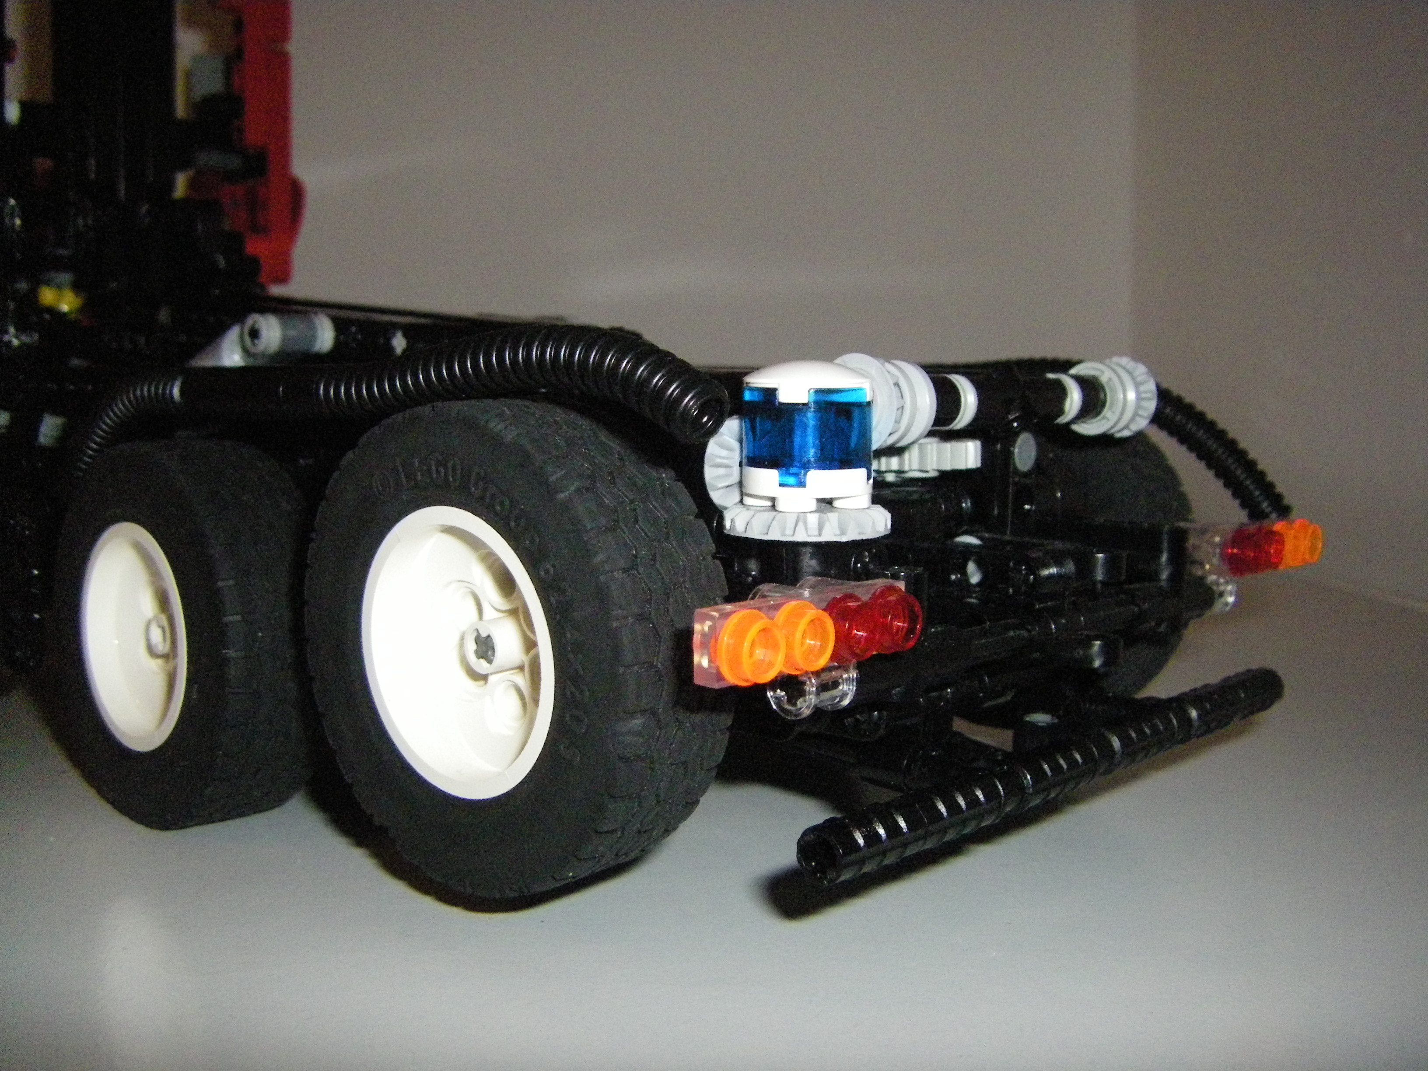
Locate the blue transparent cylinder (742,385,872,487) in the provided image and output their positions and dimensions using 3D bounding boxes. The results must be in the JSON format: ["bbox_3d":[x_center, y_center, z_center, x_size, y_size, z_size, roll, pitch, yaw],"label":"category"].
[{"bbox_3d":[0.012,-0.013,0.194,0.016,0.012,0.016,0,5,0],"label":"blue transparent cylinder"}]

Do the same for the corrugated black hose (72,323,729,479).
[{"bbox_3d":[-0.056,-0.016,0.223,0.164,0.027,0.011,5,7,45],"label":"corrugated black hose"}]

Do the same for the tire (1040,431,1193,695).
[{"bbox_3d":[0.058,0.005,0.295,0.064,0.064,0.028,5,7,43],"label":"tire"}]

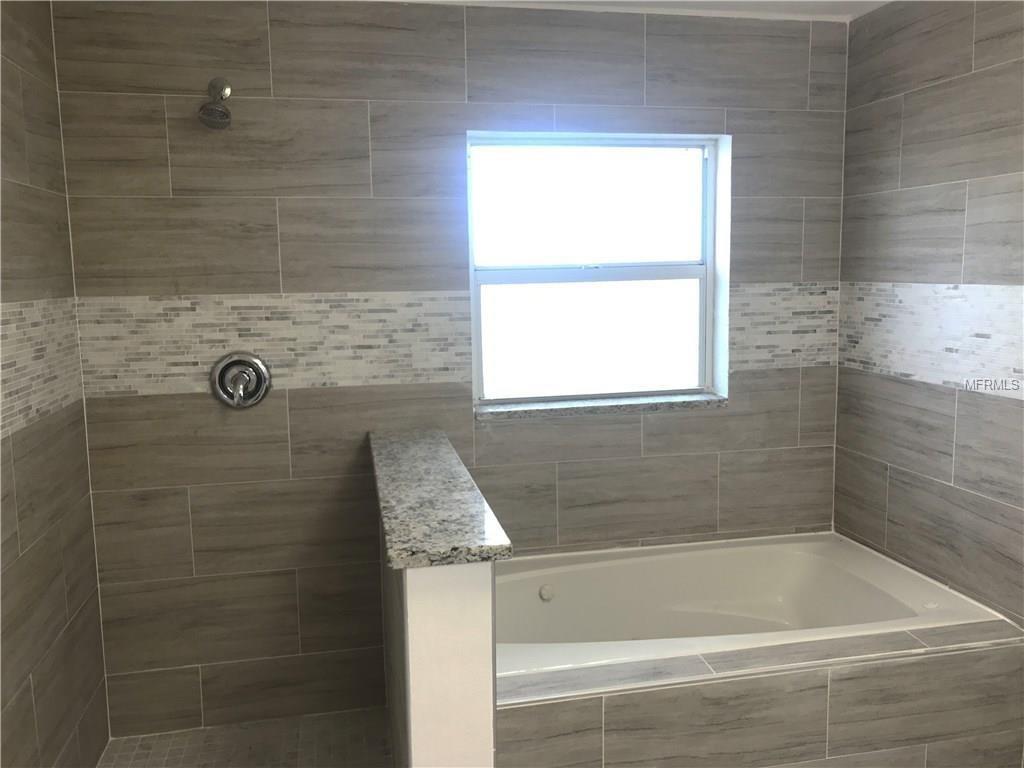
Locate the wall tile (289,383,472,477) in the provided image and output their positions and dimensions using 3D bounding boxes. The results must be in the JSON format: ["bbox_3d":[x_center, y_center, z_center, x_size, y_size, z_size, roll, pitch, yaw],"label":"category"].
[{"bbox_3d":[-0.432,0.155,2.799,0.613,0.302,0.010,-2,8,-11],"label":"wall tile"}]

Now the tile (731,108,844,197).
[{"bbox_3d":[0.972,-0.812,2.948,0.459,0.301,0.012,-2,8,-12],"label":"tile"}]

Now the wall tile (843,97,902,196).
[{"bbox_3d":[1.246,-0.810,2.861,0.010,0.302,0.308,-3,8,-12],"label":"wall tile"}]

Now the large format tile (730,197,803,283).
[{"bbox_3d":[0.907,-0.507,2.946,0.277,0.297,0.010,-2,7,-11],"label":"large format tile"}]

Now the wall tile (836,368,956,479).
[{"bbox_3d":[1.282,0.121,2.809,0.012,0.298,0.609,-2,8,-12],"label":"wall tile"}]

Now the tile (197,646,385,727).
[{"bbox_3d":[-0.736,1.028,2.821,0.602,0.219,0.012,-2,8,-12],"label":"tile"}]

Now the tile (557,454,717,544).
[{"bbox_3d":[0.456,0.410,2.963,0.603,0.295,0.010,-2,7,-11],"label":"tile"}]

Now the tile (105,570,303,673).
[{"bbox_3d":[-1.017,0.779,2.730,0.609,0.301,0.012,-2,8,-12],"label":"tile"}]

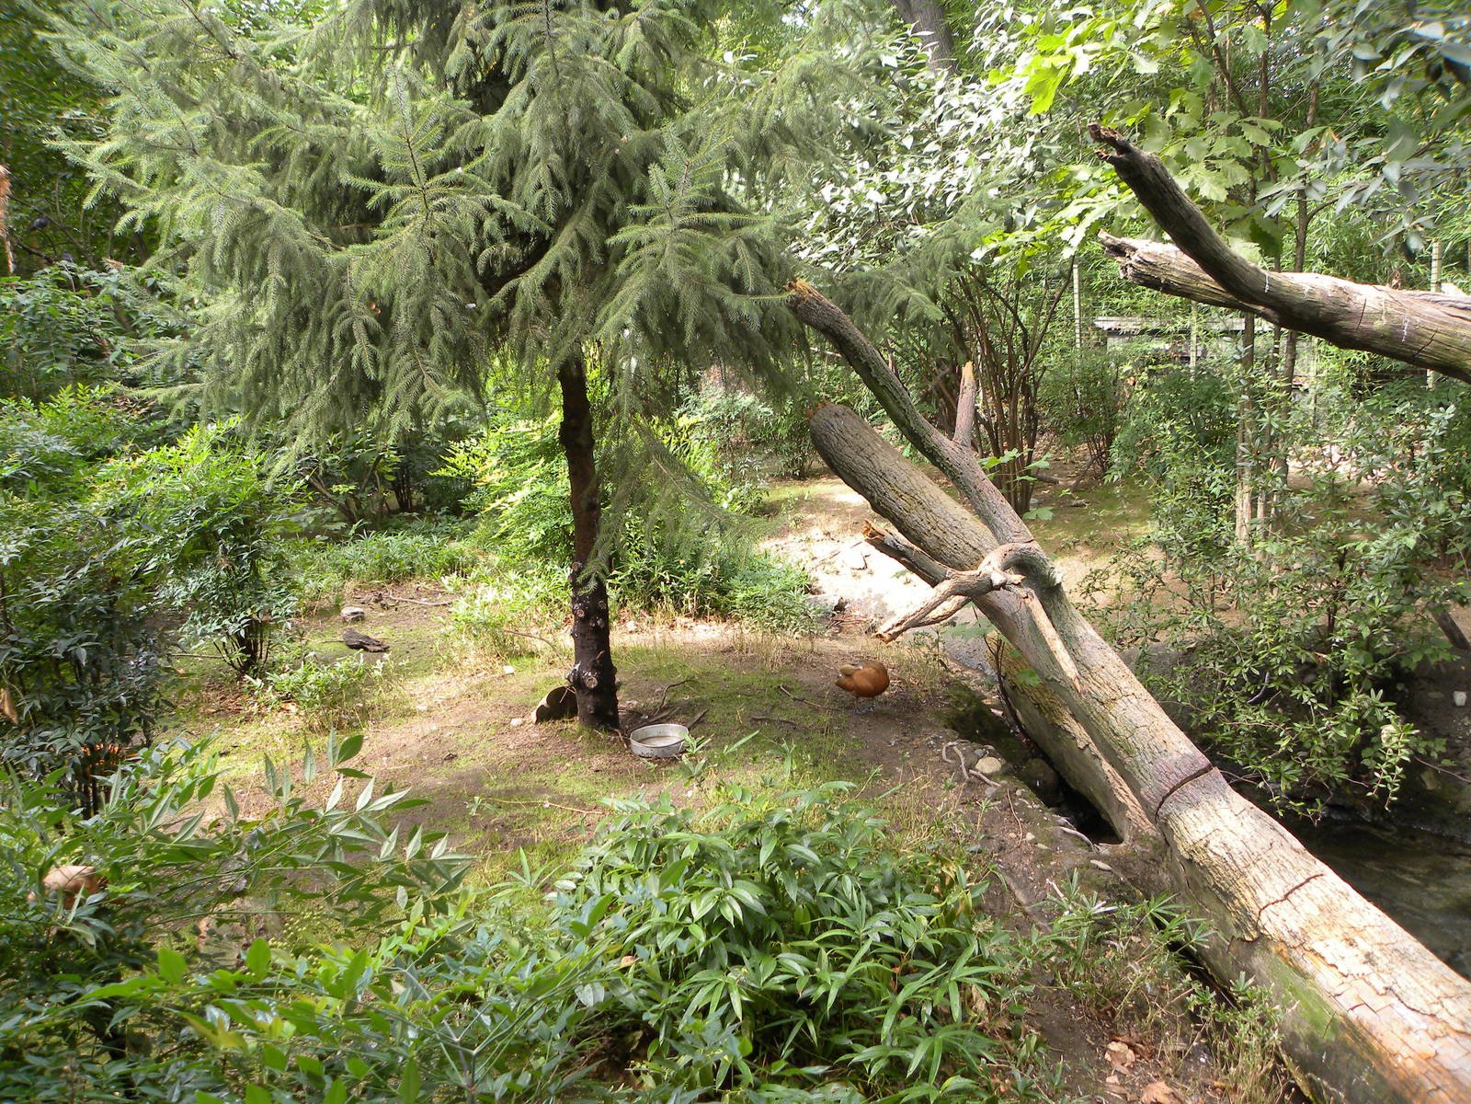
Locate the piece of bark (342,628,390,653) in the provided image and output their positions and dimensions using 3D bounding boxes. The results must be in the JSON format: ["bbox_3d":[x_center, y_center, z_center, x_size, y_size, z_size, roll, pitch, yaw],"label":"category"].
[{"bbox_3d":[-3.069,0.724,9.160,0.410,0.090,0.200,6,15,32],"label":"piece of bark"}]

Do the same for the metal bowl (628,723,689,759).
[{"bbox_3d":[-0.430,1.067,6.186,0.325,0.057,0.325,-3,12,0],"label":"metal bowl"}]

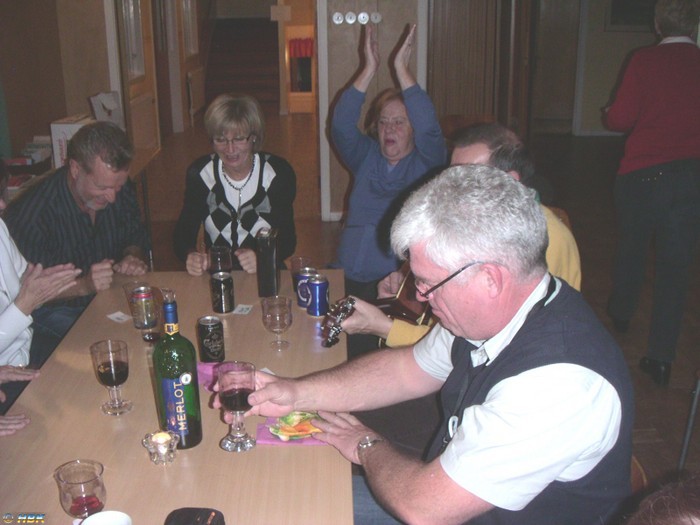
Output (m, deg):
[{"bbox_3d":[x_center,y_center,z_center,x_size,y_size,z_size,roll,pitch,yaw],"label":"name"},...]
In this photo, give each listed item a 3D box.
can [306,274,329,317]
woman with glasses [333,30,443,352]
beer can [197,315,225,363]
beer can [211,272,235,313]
[{"bbox_3d":[-0.097,0.098,2.313,0.066,0.116,0.066,0,18,0],"label":"can"},{"bbox_3d":[0.134,-0.070,2.863,0.460,1.555,0.660,0,18,3],"label":"woman with glasses"},{"bbox_3d":[-0.363,0.199,2.005,0.066,0.115,0.066,-1,18,0],"label":"beer can"},{"bbox_3d":[-0.387,0.089,2.332,0.066,0.115,0.066,-1,18,0],"label":"beer can"}]

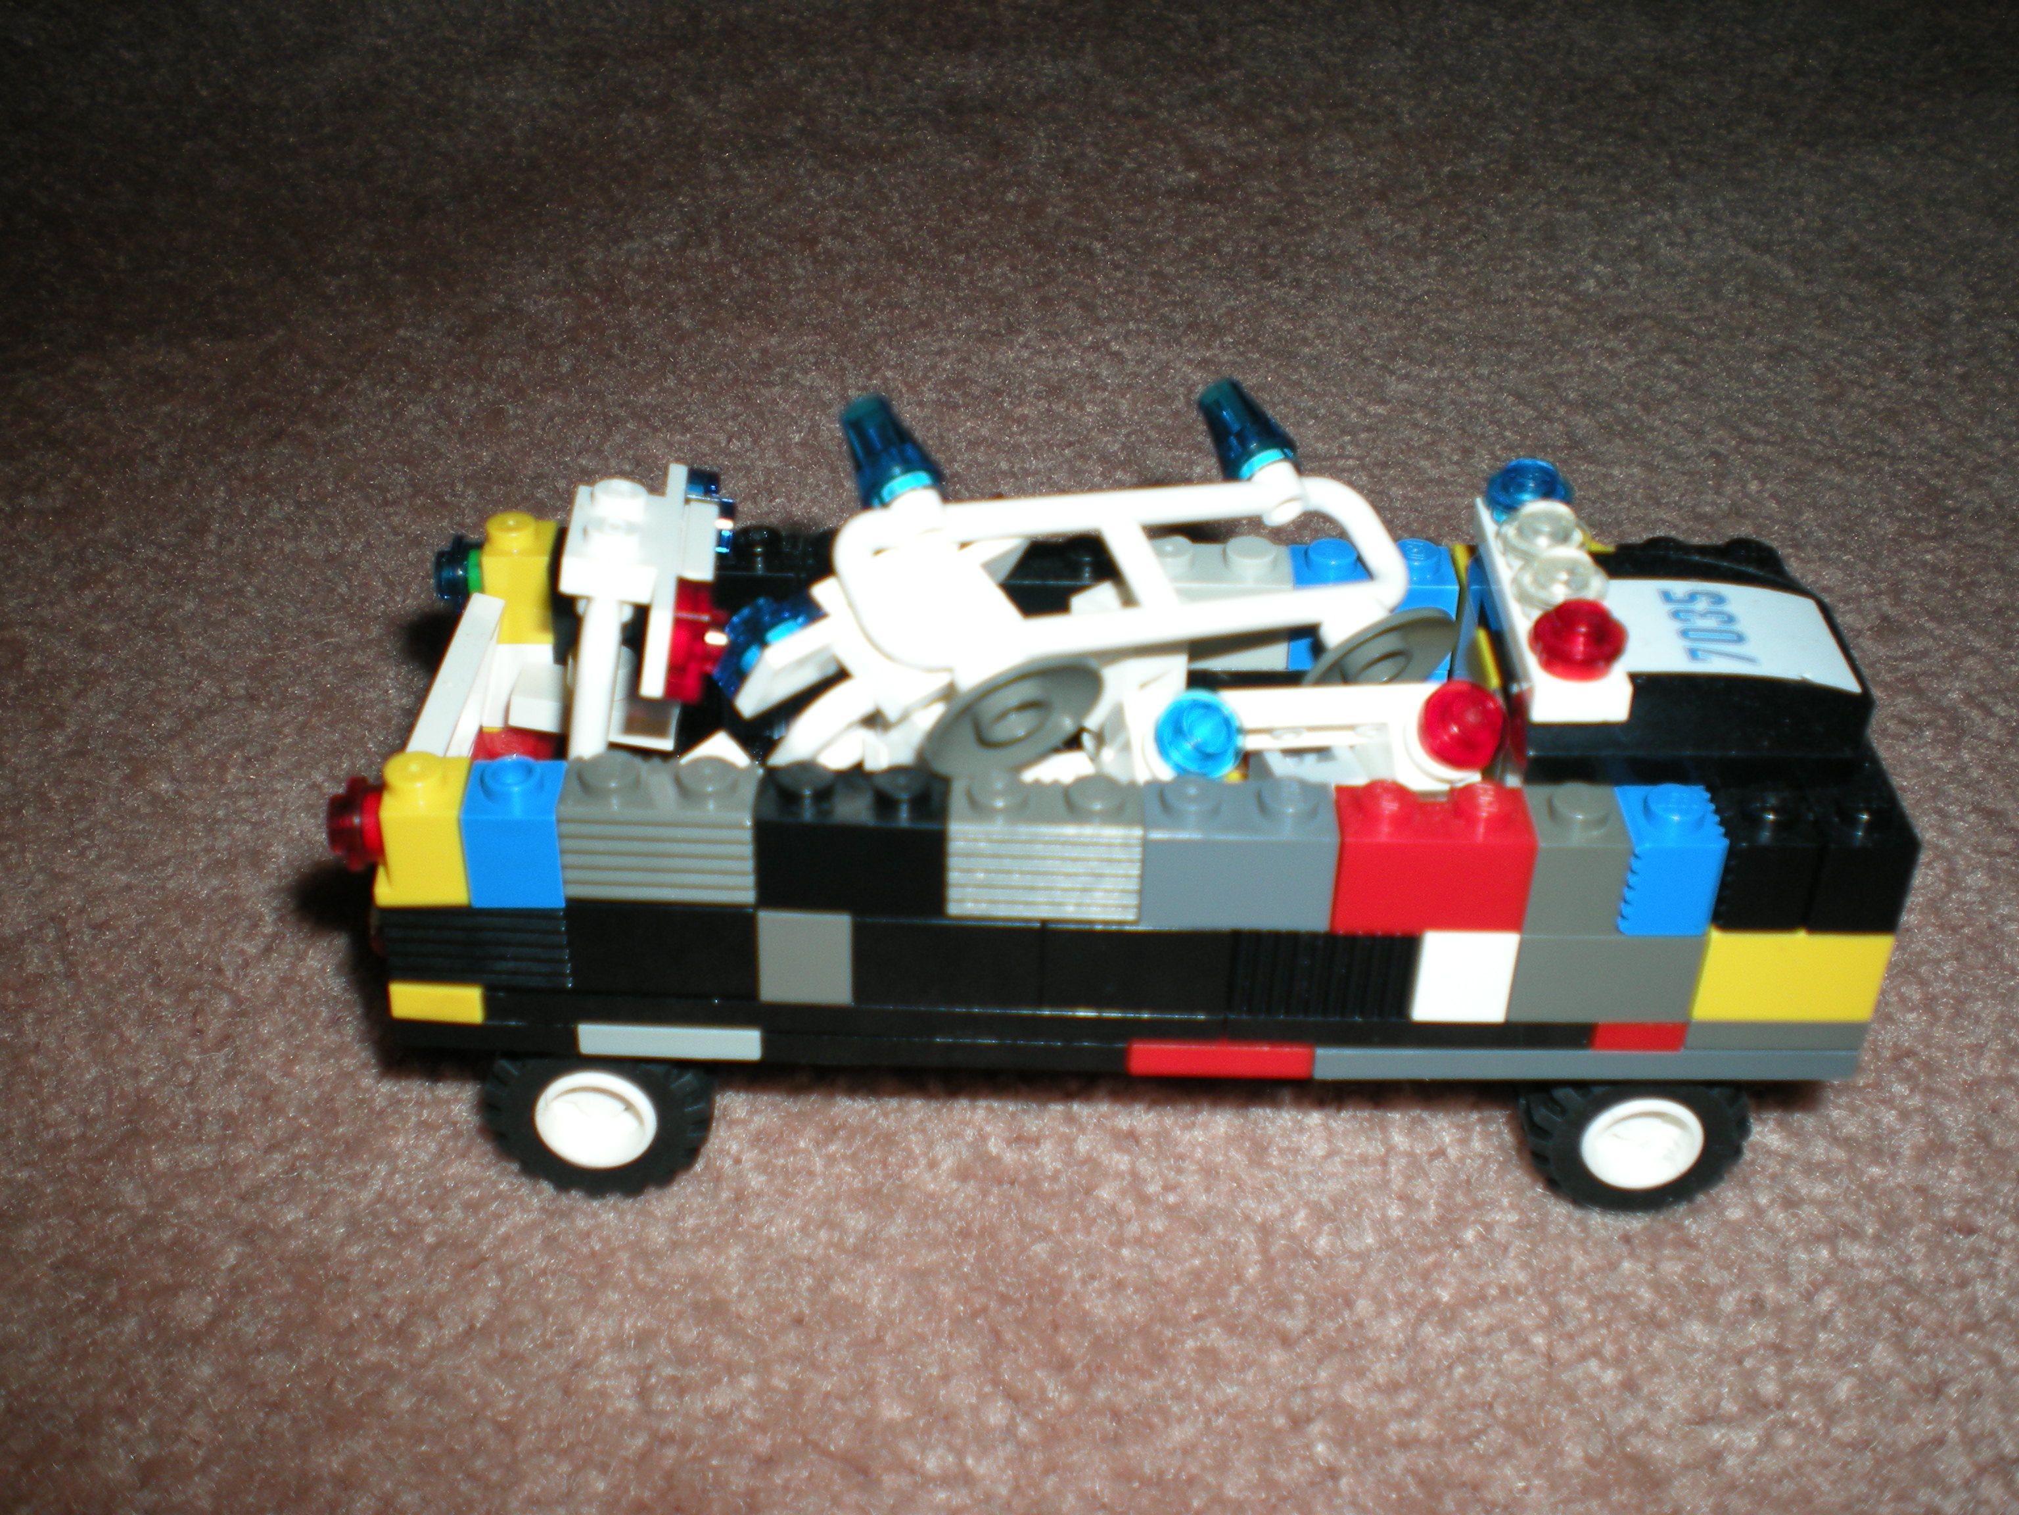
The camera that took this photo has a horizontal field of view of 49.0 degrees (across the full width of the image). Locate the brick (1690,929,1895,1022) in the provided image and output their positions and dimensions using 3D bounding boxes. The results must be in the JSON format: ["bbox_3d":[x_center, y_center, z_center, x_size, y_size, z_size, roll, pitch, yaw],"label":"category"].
[{"bbox_3d":[0.067,0.016,0.192,0.016,0.011,0.008,1,35,0],"label":"brick"}]

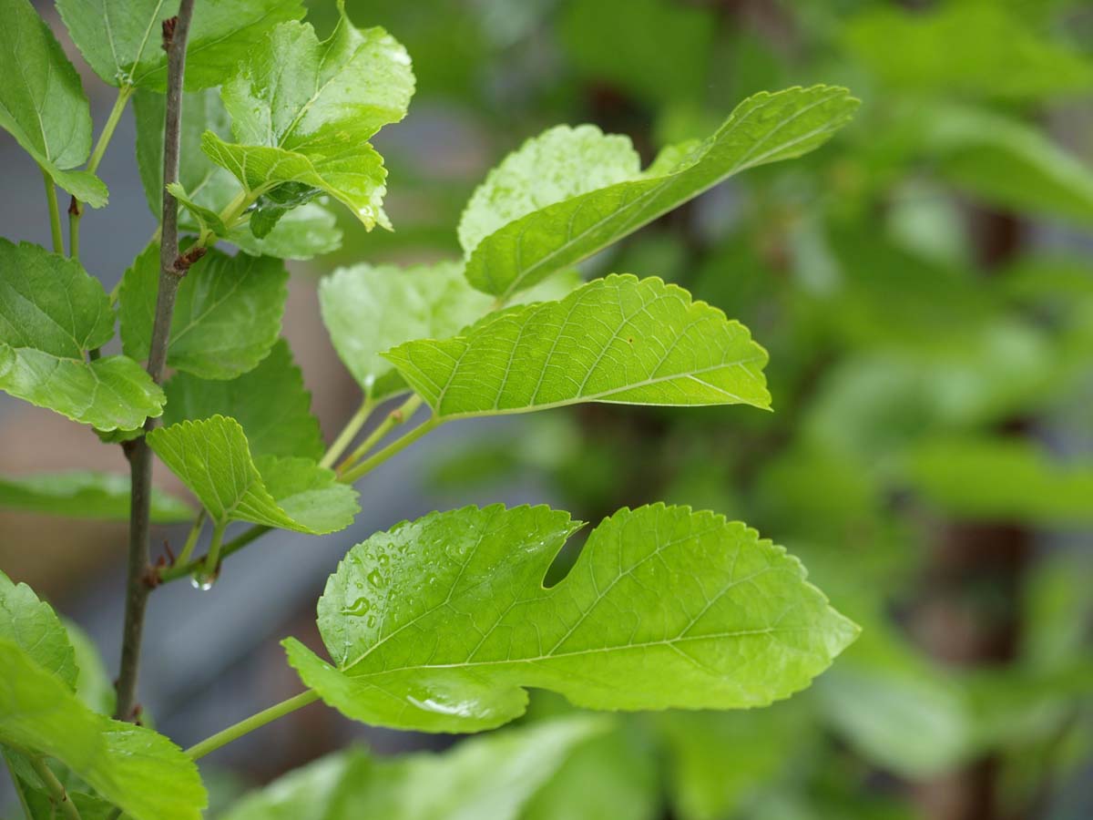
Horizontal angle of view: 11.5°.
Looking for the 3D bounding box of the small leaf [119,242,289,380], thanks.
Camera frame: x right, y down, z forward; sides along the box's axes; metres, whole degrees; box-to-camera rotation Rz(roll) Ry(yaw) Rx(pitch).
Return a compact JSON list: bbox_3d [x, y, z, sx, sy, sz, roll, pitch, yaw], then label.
[{"bbox_3d":[-0.077,-0.022,1.220,0.038,0.031,0.020,0,6,0],"label":"small leaf"}]

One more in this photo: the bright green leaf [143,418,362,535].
[{"bbox_3d":[-0.064,0.014,1.180,0.045,0.025,0.028,0,6,0],"label":"bright green leaf"}]

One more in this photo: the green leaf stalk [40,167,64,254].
[{"bbox_3d":[-0.110,-0.044,1.210,0.003,0.020,0.004,-8,6,0],"label":"green leaf stalk"}]

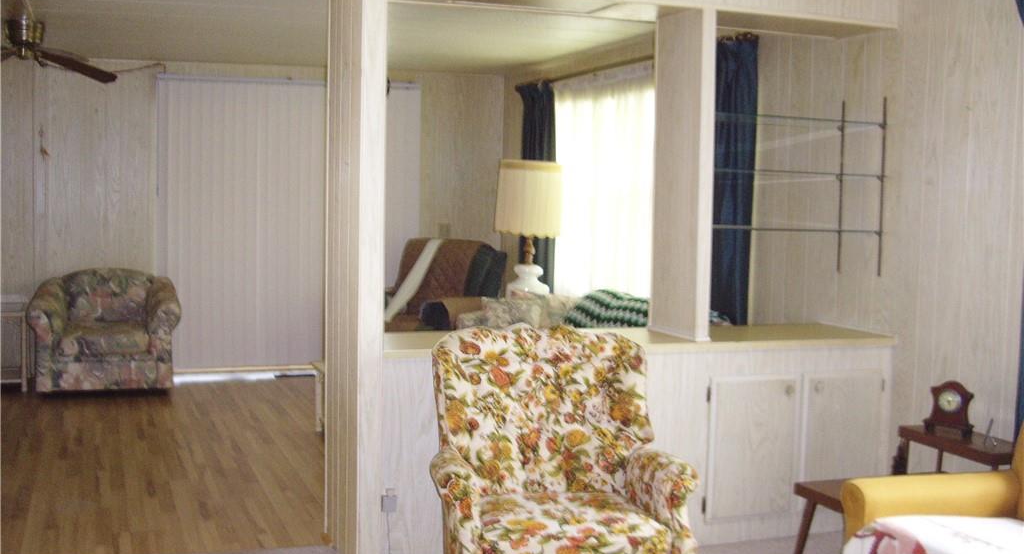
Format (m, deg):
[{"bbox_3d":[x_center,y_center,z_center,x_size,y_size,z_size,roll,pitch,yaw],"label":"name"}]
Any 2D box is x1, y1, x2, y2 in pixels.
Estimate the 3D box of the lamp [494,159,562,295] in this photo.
[{"bbox_3d":[0.110,-0.269,7.311,0.430,0.995,0.430,1,3,0],"label":"lamp"}]

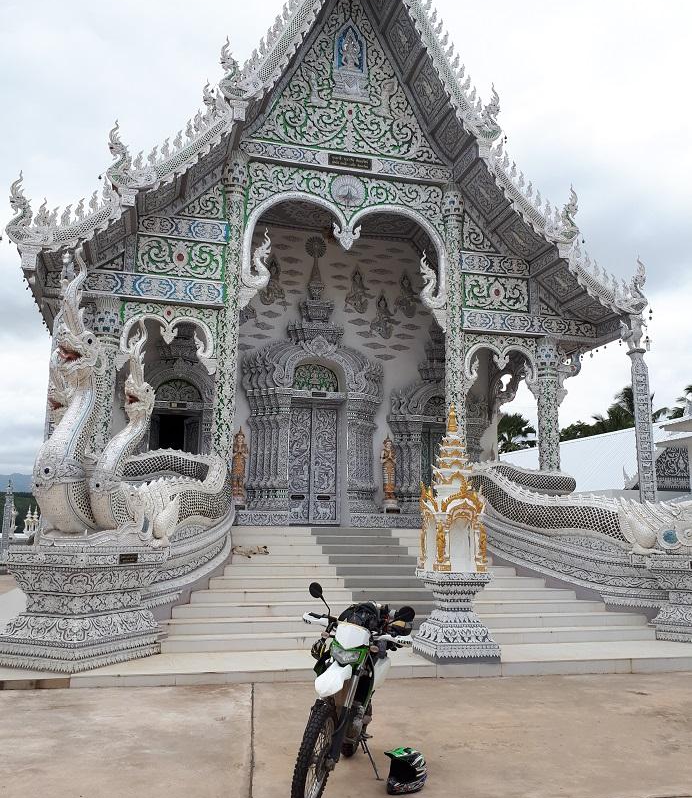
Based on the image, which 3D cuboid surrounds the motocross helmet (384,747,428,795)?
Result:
[{"bbox_3d":[0.393,2.471,4.832,0.335,0.270,0.250,8,-12,-35],"label":"motocross helmet"}]

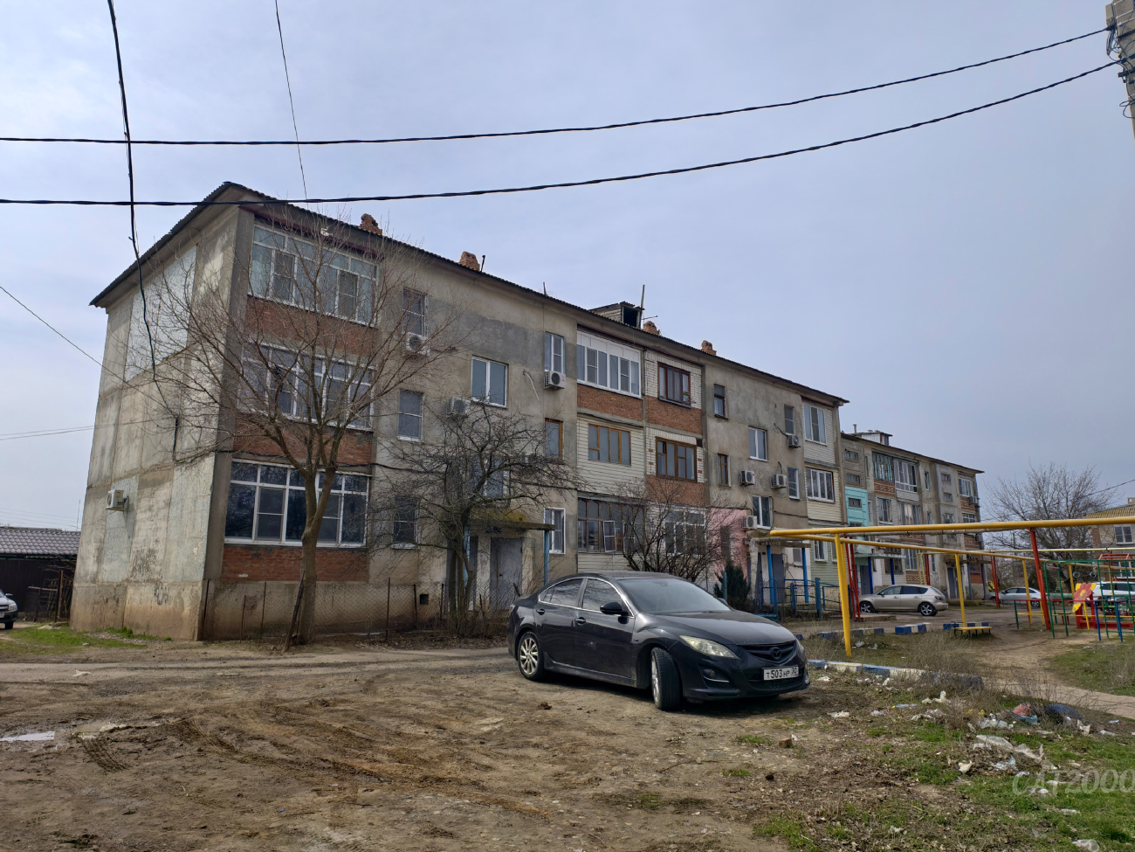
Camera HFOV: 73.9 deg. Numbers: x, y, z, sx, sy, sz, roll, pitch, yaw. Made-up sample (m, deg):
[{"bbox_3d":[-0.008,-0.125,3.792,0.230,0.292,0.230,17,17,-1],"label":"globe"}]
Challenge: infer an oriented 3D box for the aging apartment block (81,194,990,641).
[{"bbox_3d":[8.892,4.264,43.121,12.650,11.550,61.750,-11,-16,43],"label":"aging apartment block"}]

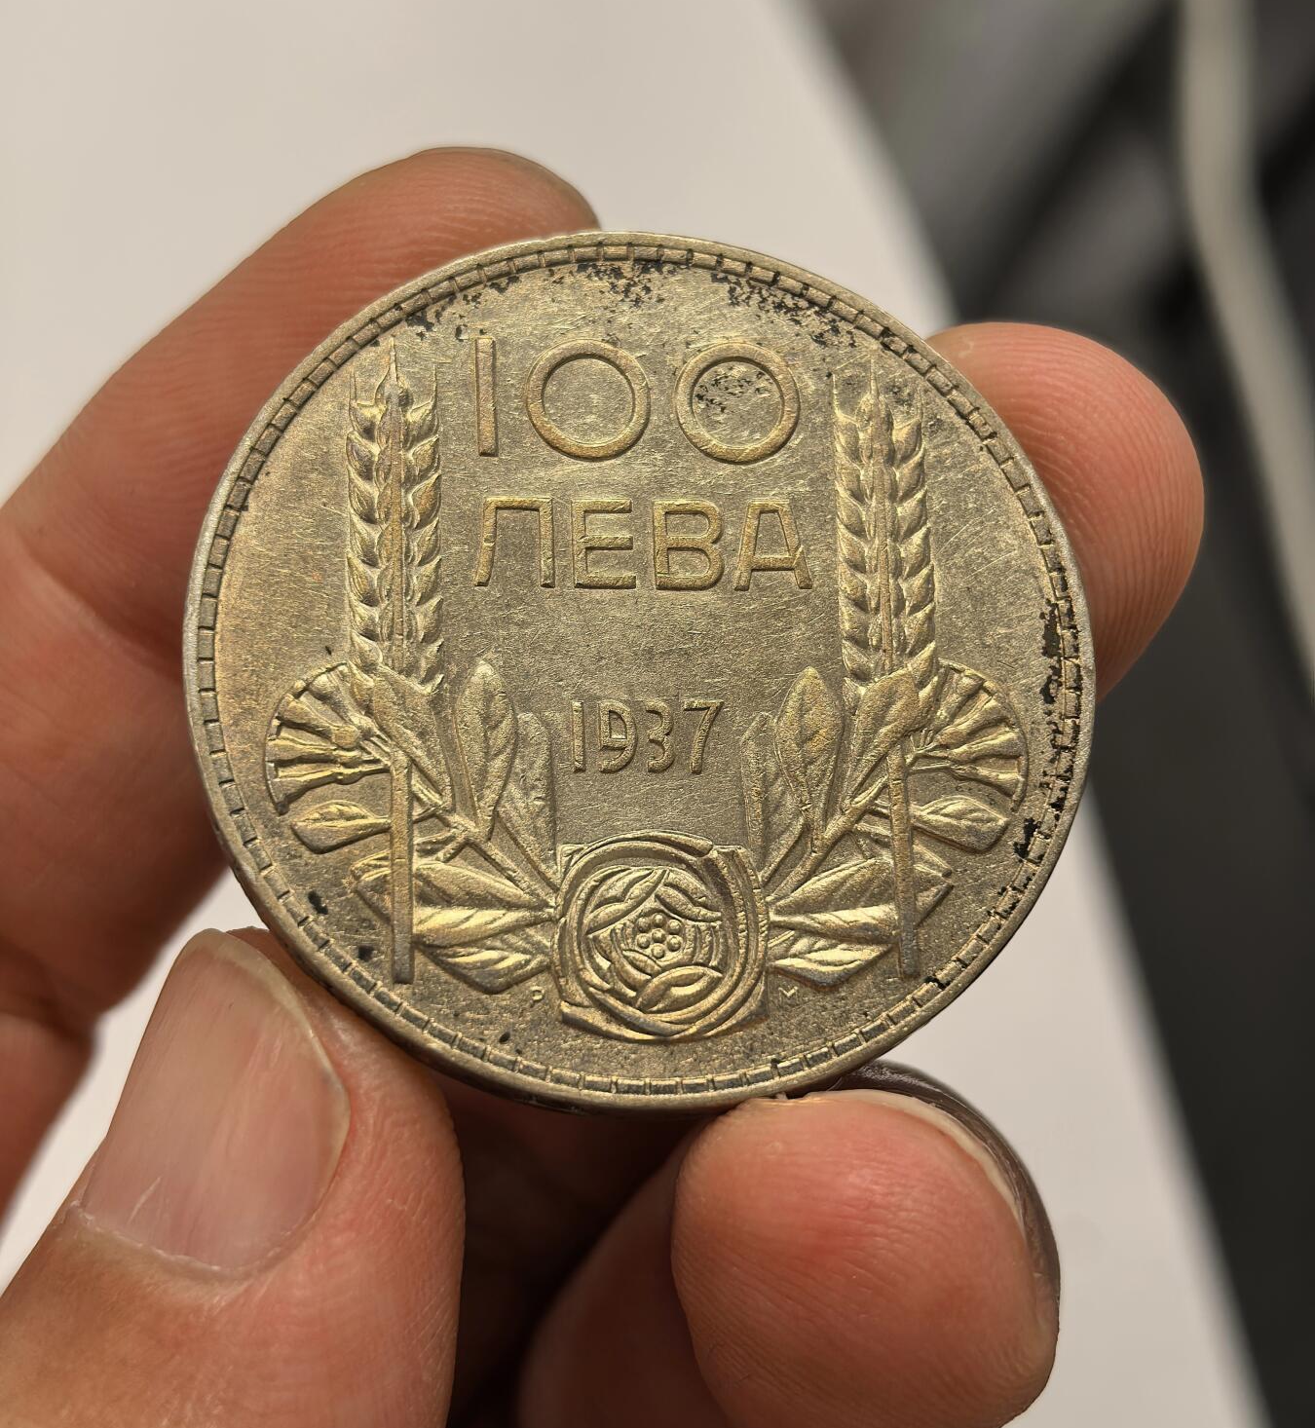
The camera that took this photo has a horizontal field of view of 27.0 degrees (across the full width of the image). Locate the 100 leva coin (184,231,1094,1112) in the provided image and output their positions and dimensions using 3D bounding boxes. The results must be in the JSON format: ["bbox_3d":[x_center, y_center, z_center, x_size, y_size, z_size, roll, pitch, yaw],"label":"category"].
[{"bbox_3d":[0.000,-0.002,0.102,0.034,0.003,0.034,0,74,-8],"label":"100 leva coin"}]

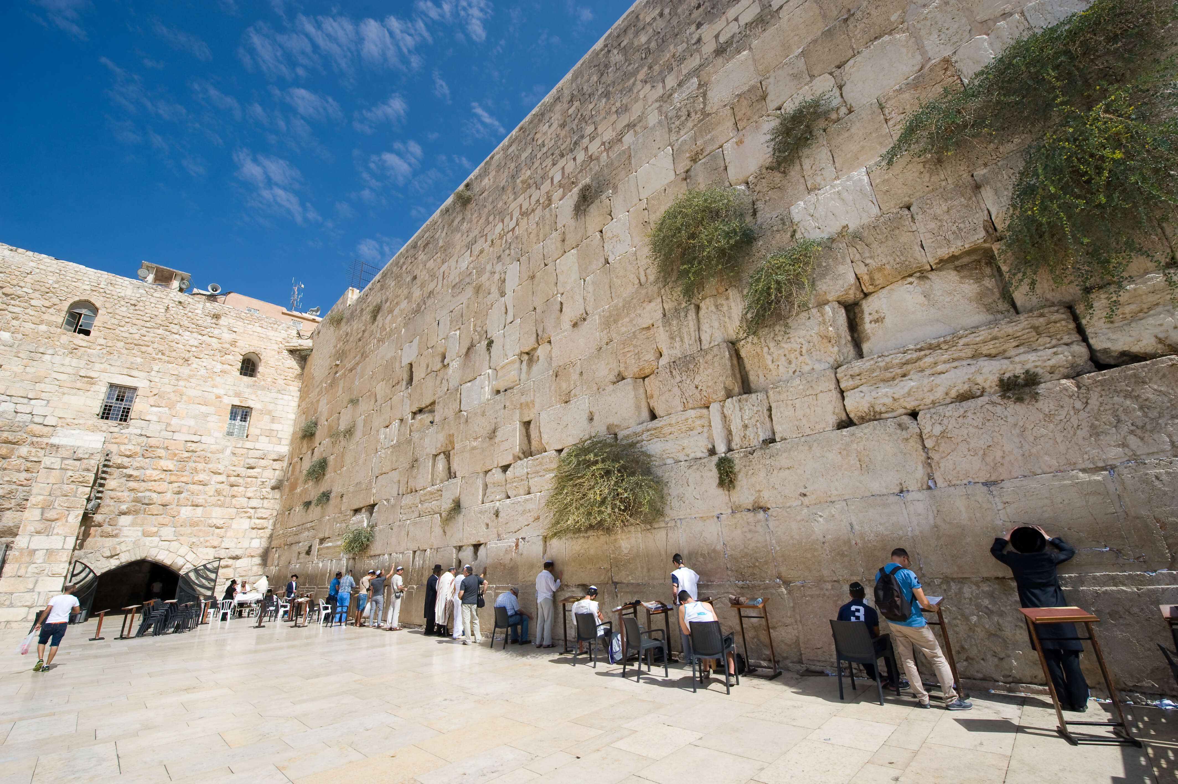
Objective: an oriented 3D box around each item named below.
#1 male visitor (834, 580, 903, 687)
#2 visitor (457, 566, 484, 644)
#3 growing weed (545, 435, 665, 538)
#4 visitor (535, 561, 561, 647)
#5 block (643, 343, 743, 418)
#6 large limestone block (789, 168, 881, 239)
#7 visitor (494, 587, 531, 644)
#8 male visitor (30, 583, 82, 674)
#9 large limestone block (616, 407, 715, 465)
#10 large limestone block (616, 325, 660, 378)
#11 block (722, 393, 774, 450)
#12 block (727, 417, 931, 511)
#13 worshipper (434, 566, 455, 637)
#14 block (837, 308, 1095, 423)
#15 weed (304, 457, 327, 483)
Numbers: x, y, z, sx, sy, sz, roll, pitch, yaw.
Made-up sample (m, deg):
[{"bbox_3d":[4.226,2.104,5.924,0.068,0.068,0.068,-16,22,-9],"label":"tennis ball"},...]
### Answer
[{"bbox_3d":[3.559,3.113,5.816,0.500,1.260,0.800,-19,-25,37],"label":"male visitor"},{"bbox_3d":[-2.958,5.327,11.530,0.580,1.780,0.420,-2,-20,-6],"label":"visitor"},{"bbox_3d":[0.299,2.091,10.299,2.600,2.100,1.000,-21,-27,40],"label":"growing weed"},{"bbox_3d":[-0.931,4.806,10.454,0.500,1.770,0.500,-21,-27,40],"label":"visitor"},{"bbox_3d":[2.274,-0.160,9.646,1.920,1.087,0.700,-20,-26,38],"label":"block"},{"bbox_3d":[4.800,-3.374,8.853,1.425,0.946,0.700,-21,-27,40],"label":"large limestone block"},{"bbox_3d":[-1.818,5.243,10.694,0.500,1.230,0.800,-18,-24,34],"label":"visitor"},{"bbox_3d":[-12.285,5.441,10.611,0.560,1.770,0.450,11,-25,-36],"label":"male visitor"},{"bbox_3d":[1.884,1.164,10.266,2.409,0.954,0.700,-21,-27,40],"label":"large limestone block"},{"bbox_3d":[1.399,-0.867,11.045,1.121,1.009,0.700,-21,-27,40],"label":"large limestone block"},{"bbox_3d":[3.150,0.622,8.621,0.869,0.950,0.650,-21,-27,40],"label":"block"},{"bbox_3d":[3.939,1.348,7.713,3.050,1.047,0.900,-21,-27,40],"label":"block"},{"bbox_3d":[-4.059,5.905,12.903,0.480,1.760,0.420,-18,-24,34],"label":"worshipper"},{"bbox_3d":[5.309,-0.219,6.693,2.731,0.884,0.800,-21,-27,40],"label":"block"},{"bbox_3d":[-15.947,4.485,26.627,1.500,1.350,0.800,-21,-27,40],"label":"weed"}]

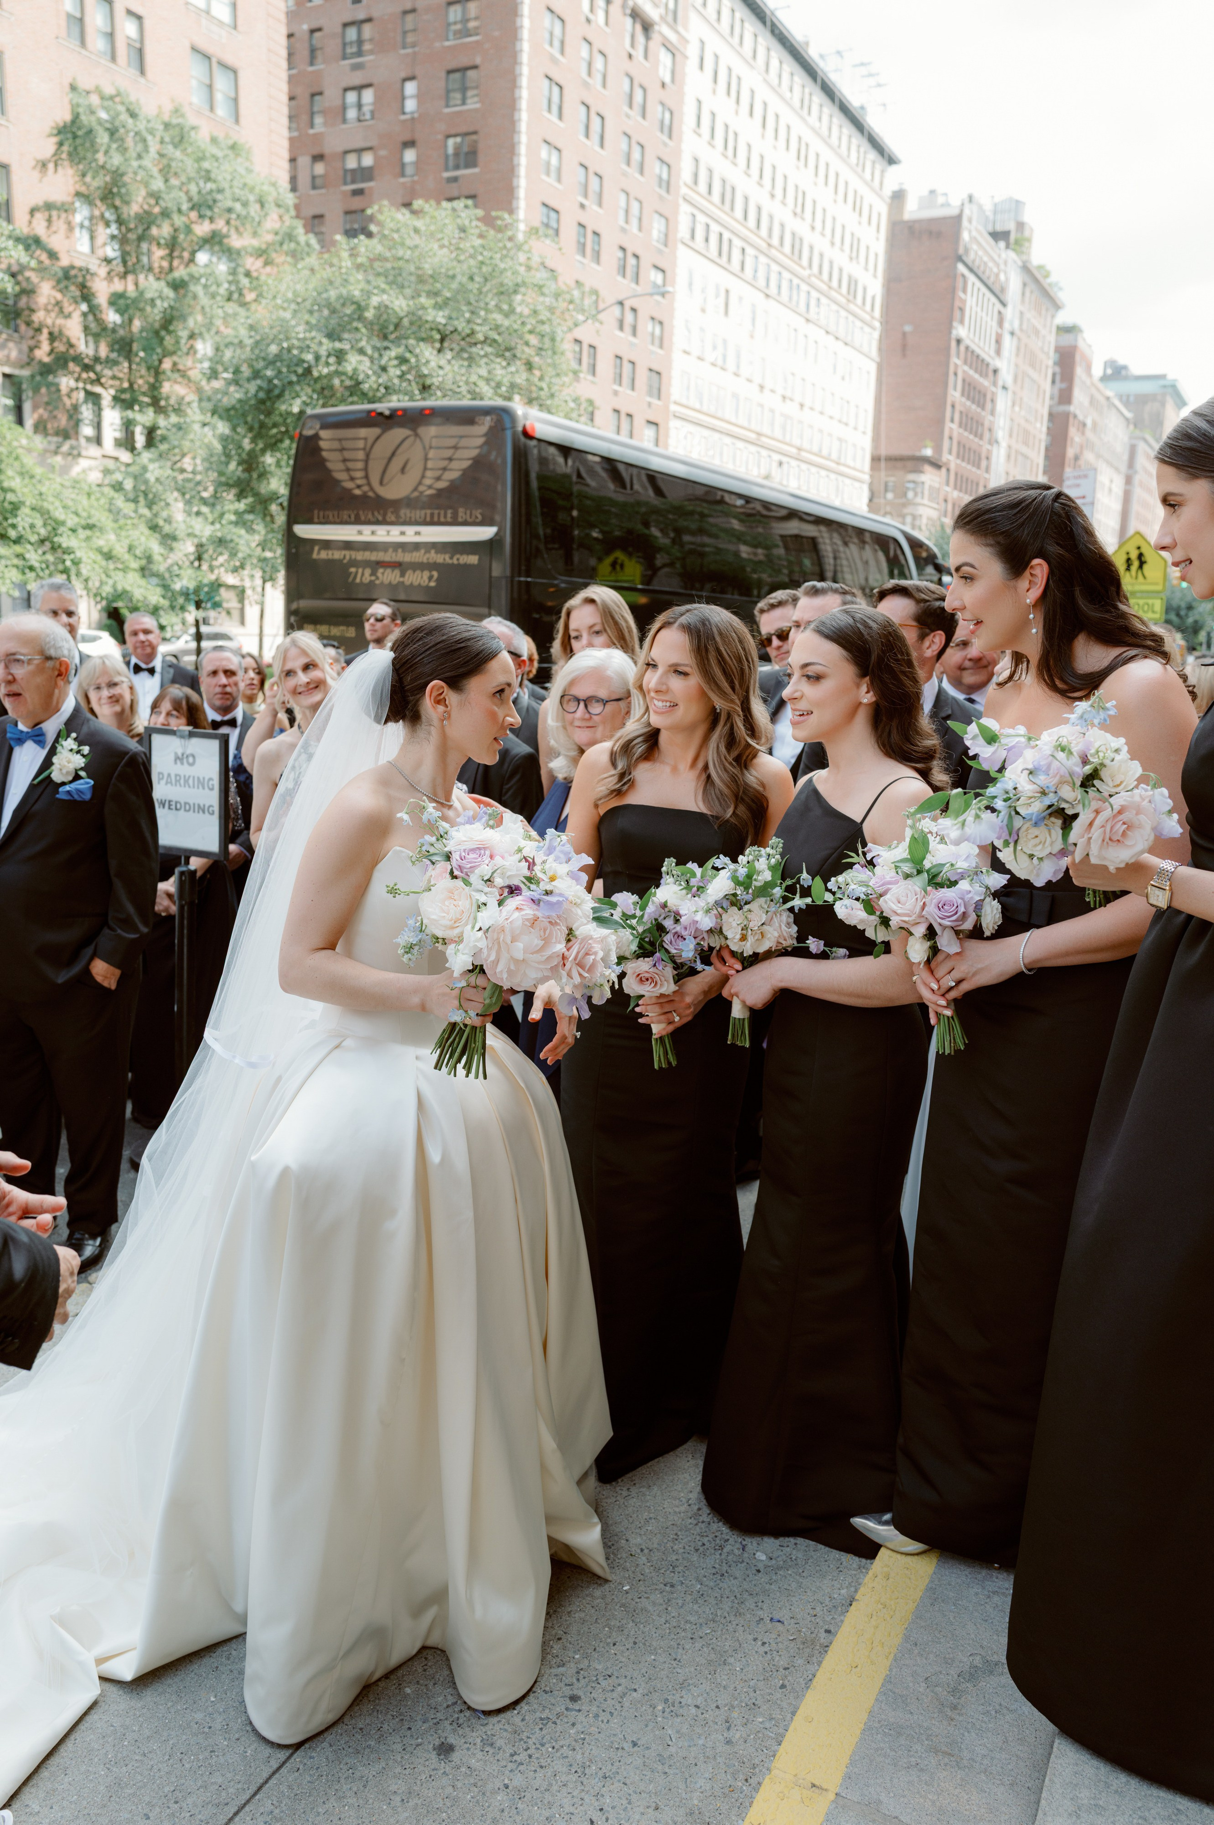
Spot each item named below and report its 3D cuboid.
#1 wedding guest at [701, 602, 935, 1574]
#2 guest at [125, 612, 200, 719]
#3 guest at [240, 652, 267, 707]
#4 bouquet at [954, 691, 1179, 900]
[{"bbox_3d":[0.393,0.318,2.560,0.400,1.690,0.420,-5,13,-33],"label":"wedding guest"},{"bbox_3d":[-2.050,-0.436,6.380,0.540,1.790,0.330,-1,12,-12],"label":"guest"},{"bbox_3d":[-1.642,-0.399,6.663,0.460,1.620,0.300,4,12,11],"label":"guest"},{"bbox_3d":[0.538,-0.127,1.670,0.235,0.270,0.220,15,37,44],"label":"bouquet"}]

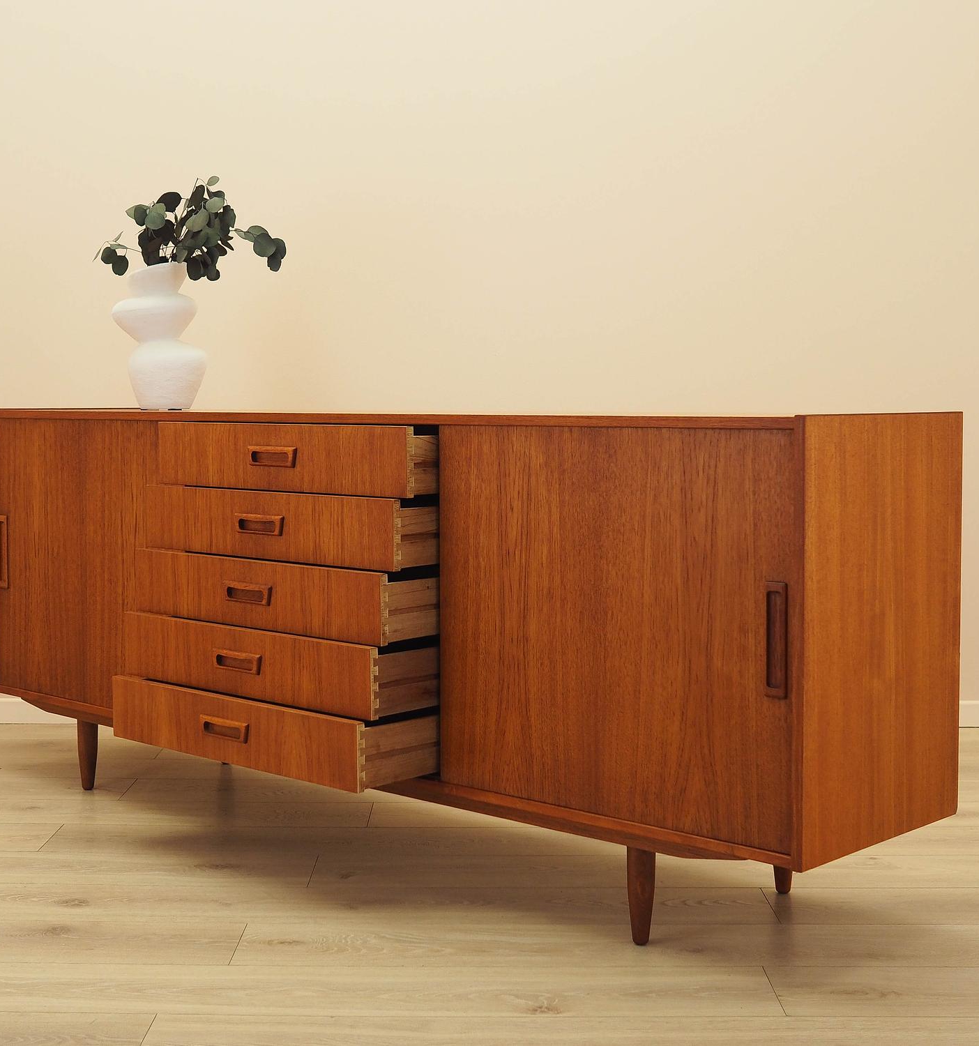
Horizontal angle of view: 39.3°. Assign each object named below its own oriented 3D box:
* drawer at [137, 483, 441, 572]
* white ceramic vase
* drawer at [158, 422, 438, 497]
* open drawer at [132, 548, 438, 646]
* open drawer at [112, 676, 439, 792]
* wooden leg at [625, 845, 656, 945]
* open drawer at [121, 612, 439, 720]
[{"bbox_3d":[-0.279,-0.005,2.547,0.672,0.117,0.400,4,5,41],"label":"drawer"},{"bbox_3d":[-0.720,-0.408,2.988,0.198,0.322,0.190,0,4,0],"label":"white ceramic vase"},{"bbox_3d":[-0.260,-0.123,2.561,0.672,0.117,0.400,4,5,41],"label":"drawer"},{"bbox_3d":[-0.297,0.114,2.535,0.672,0.115,0.400,4,5,41],"label":"open drawer"},{"bbox_3d":[-0.333,0.349,2.511,0.672,0.111,0.400,4,5,41],"label":"open drawer"},{"bbox_3d":[0.233,0.572,2.094,0.044,0.145,0.044,0,4,0],"label":"wooden leg"},{"bbox_3d":[-0.314,0.231,2.524,0.672,0.113,0.400,4,5,41],"label":"open drawer"}]

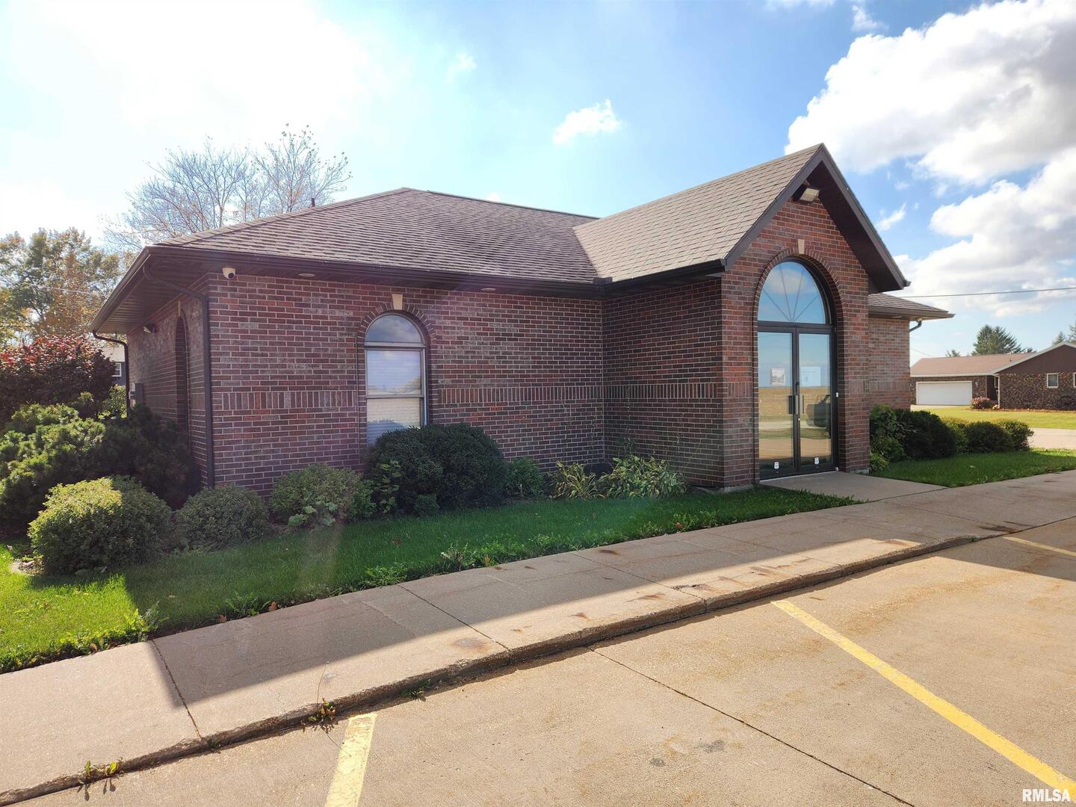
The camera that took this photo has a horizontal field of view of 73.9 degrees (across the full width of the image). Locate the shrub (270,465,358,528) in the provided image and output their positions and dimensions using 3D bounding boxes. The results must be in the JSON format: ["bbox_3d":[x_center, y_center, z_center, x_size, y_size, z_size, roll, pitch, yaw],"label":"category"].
[{"bbox_3d":[-2.342,0.963,7.535,0.959,0.665,0.844,-2,1,-34],"label":"shrub"}]

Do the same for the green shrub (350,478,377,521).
[{"bbox_3d":[-1.880,1.032,7.709,0.294,0.474,0.279,-2,1,-34],"label":"green shrub"}]

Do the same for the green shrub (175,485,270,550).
[{"bbox_3d":[-2.871,1.032,6.527,0.818,0.581,0.777,-2,1,-34],"label":"green shrub"}]

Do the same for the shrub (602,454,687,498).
[{"bbox_3d":[1.340,0.909,9.006,1.189,0.532,1.010,-2,1,-34],"label":"shrub"}]

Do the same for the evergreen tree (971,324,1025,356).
[{"bbox_3d":[60.993,-5.670,94.948,7.400,9.800,7.200,-2,1,-34],"label":"evergreen tree"}]

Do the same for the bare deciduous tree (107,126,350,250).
[{"bbox_3d":[-12.216,-4.810,27.913,9.500,12.000,9.000,-2,1,-34],"label":"bare deciduous tree"}]

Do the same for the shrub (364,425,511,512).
[{"bbox_3d":[-1.153,0.746,8.360,1.734,1.037,1.422,-2,1,-34],"label":"shrub"}]

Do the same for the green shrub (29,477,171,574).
[{"bbox_3d":[-3.548,0.981,5.834,1.026,0.763,0.974,-2,1,-34],"label":"green shrub"}]

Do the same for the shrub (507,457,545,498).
[{"bbox_3d":[-0.156,0.955,9.201,0.525,0.528,0.499,-1,1,0],"label":"shrub"}]

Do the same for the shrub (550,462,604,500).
[{"bbox_3d":[0.487,0.959,8.892,0.716,0.467,0.658,-1,1,0],"label":"shrub"}]

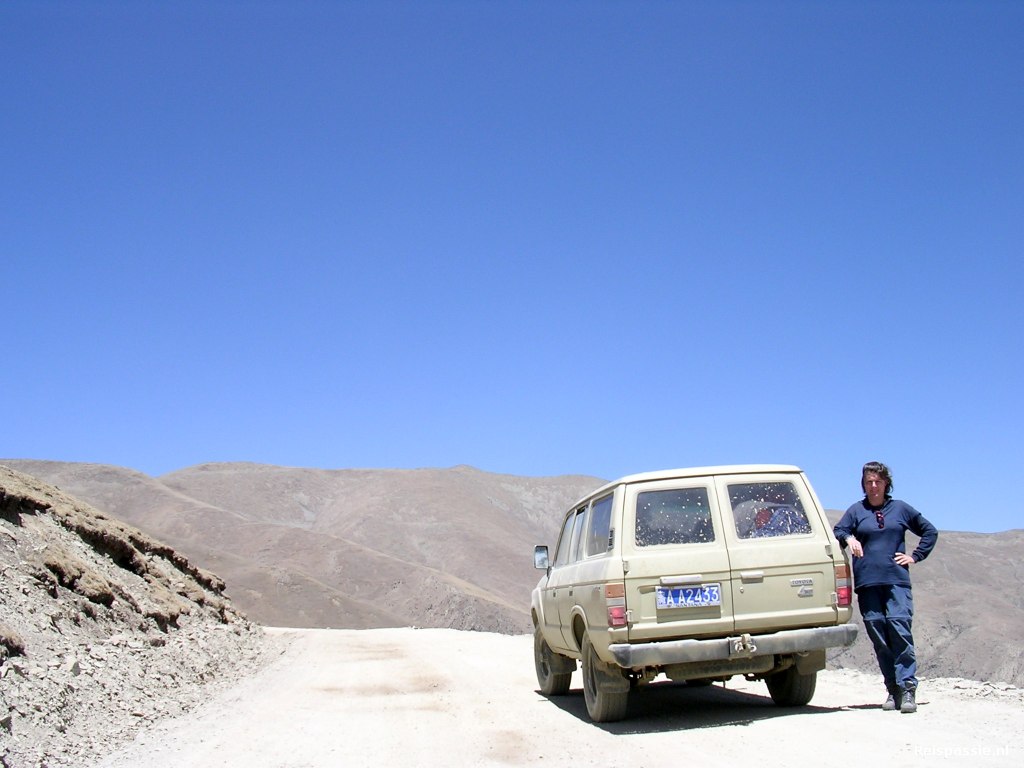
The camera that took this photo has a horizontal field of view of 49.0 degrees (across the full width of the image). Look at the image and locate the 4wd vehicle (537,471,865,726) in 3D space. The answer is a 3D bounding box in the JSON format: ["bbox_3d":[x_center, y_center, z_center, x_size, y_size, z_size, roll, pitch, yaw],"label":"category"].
[{"bbox_3d":[1.266,1.887,9.982,1.840,1.810,4.660,-3,-11,-7],"label":"4wd vehicle"}]

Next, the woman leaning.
[{"bbox_3d":[2.680,1.445,8.000,0.710,1.730,0.460,-6,-12,16],"label":"woman leaning"}]

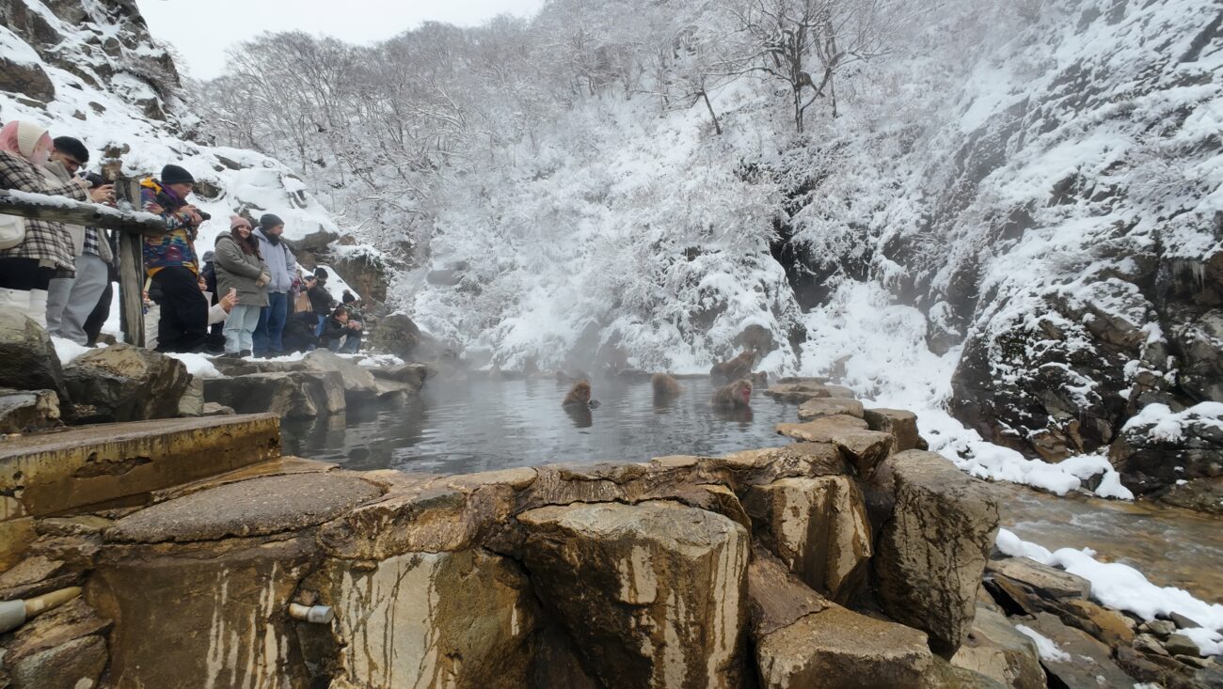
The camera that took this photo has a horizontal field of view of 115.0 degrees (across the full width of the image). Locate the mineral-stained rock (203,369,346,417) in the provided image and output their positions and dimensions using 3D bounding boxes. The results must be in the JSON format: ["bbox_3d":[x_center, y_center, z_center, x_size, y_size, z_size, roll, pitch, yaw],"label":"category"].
[{"bbox_3d":[-2.680,0.400,3.220,0.920,0.380,0.600,0,1,-6],"label":"mineral-stained rock"}]

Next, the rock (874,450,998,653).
[{"bbox_3d":[1.130,0.725,1.420,0.340,0.510,0.400,0,1,24],"label":"rock"}]

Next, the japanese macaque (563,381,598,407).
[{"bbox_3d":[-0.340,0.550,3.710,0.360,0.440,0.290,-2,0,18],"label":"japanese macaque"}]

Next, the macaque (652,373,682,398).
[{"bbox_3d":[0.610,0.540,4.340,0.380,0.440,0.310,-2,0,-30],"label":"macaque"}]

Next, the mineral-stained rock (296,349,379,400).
[{"bbox_3d":[-3.300,0.375,4.700,0.650,0.580,0.850,-2,0,0],"label":"mineral-stained rock"}]

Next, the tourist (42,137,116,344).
[{"bbox_3d":[-4.300,-0.830,3.150,0.580,1.700,0.560,-2,0,-6],"label":"tourist"}]

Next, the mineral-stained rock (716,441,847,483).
[{"bbox_3d":[0.725,0.490,1.640,0.530,0.130,0.280,0,1,-15],"label":"mineral-stained rock"}]

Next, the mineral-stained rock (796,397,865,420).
[{"bbox_3d":[1.600,0.490,2.850,0.450,0.190,0.460,-2,0,12],"label":"mineral-stained rock"}]

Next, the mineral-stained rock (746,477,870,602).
[{"bbox_3d":[0.775,0.750,1.570,0.400,0.410,0.340,0,1,-9],"label":"mineral-stained rock"}]

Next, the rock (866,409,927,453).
[{"bbox_3d":[1.880,0.600,2.600,0.370,0.320,0.340,-2,0,-12],"label":"rock"}]

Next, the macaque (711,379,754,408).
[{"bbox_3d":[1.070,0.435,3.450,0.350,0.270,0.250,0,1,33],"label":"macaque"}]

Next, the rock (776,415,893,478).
[{"bbox_3d":[1.210,0.520,2.130,0.500,0.180,0.620,0,1,27],"label":"rock"}]

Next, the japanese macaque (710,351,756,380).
[{"bbox_3d":[1.720,0.300,5.500,0.600,0.400,0.280,0,1,-6],"label":"japanese macaque"}]

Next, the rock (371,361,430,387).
[{"bbox_3d":[-3.100,0.450,5.700,0.700,0.430,0.800,-2,0,0],"label":"rock"}]

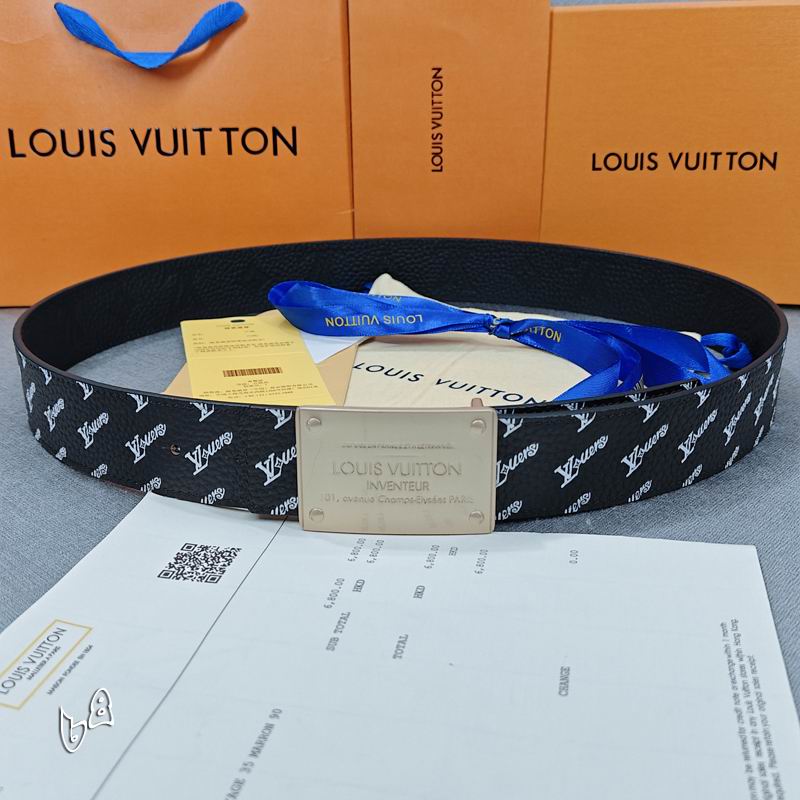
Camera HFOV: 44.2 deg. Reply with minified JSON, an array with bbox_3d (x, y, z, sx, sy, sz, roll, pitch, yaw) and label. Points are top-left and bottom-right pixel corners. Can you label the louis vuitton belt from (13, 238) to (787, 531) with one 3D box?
[{"bbox_3d":[-0.002,-0.028,0.463,0.343,0.044,0.297,0,20,3],"label":"louis vuitton belt"}]

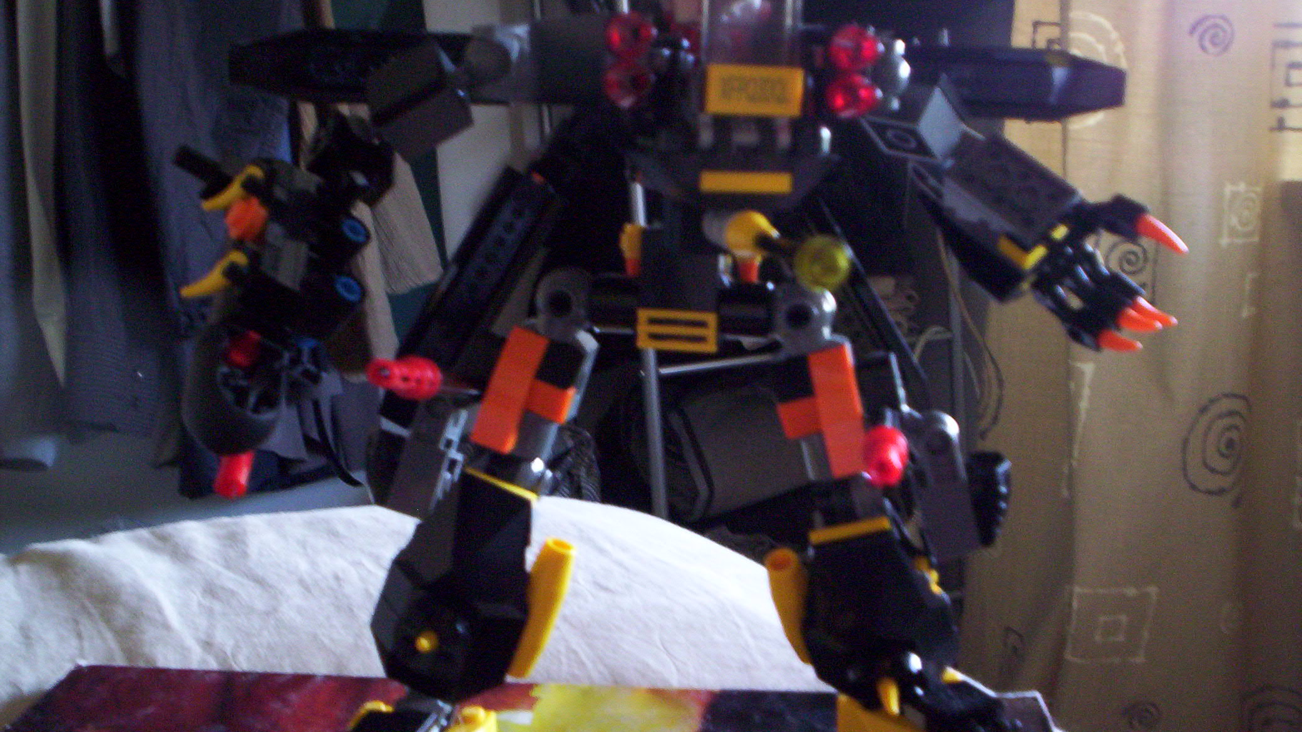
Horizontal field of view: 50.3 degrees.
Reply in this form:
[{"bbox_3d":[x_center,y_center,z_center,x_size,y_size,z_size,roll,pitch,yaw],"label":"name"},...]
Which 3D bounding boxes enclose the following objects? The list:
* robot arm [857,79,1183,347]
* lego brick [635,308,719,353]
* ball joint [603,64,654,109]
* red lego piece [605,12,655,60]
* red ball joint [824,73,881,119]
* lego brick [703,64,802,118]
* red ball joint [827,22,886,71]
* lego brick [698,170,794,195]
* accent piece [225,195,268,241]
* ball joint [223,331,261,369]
[{"bbox_3d":[0.066,-0.028,0.252,0.061,0.028,0.024,36,3,21],"label":"robot arm"},{"bbox_3d":[0.005,-0.007,0.279,0.016,0.008,0.004,3,13,-4],"label":"lego brick"},{"bbox_3d":[-0.004,-0.047,0.233,0.008,0.008,0.007,1,13,-10],"label":"ball joint"},{"bbox_3d":[-0.003,-0.054,0.226,0.008,0.008,0.007,0,10,-7],"label":"red lego piece"},{"bbox_3d":[0.034,-0.046,0.235,0.008,0.008,0.007,1,13,-10],"label":"red ball joint"},{"bbox_3d":[0.018,-0.047,0.237,0.016,0.008,0.005,1,13,-10],"label":"lego brick"},{"bbox_3d":[0.035,-0.054,0.235,0.008,0.008,0.007,1,13,-10],"label":"red ball joint"},{"bbox_3d":[0.017,-0.032,0.245,0.016,0.004,0.005,1,13,-10],"label":"lego brick"},{"bbox_3d":[-0.077,-0.028,0.264,0.008,0.008,0.008,-5,13,-5],"label":"accent piece"},{"bbox_3d":[-0.079,-0.003,0.268,0.007,0.007,0.007,-5,13,-5],"label":"ball joint"}]

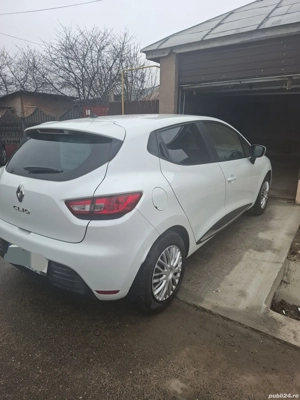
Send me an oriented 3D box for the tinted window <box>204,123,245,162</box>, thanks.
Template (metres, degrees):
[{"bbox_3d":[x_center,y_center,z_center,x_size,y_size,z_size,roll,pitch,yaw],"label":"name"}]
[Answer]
[{"bbox_3d":[0.814,-0.609,2.770,0.070,0.400,0.920,-10,7,39],"label":"tinted window"}]

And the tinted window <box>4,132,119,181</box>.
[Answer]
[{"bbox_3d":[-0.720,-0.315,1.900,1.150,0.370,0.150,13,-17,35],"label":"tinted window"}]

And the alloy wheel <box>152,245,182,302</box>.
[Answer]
[{"bbox_3d":[0.102,0.520,1.941,0.120,0.405,0.405,13,21,35],"label":"alloy wheel"}]

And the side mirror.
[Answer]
[{"bbox_3d":[1.254,-0.534,3.073,0.190,0.190,0.130,13,21,35],"label":"side mirror"}]

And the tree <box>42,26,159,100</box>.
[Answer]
[{"bbox_3d":[-2.226,-4.597,12.012,5.100,5.100,4.600,-2,16,-10],"label":"tree"}]

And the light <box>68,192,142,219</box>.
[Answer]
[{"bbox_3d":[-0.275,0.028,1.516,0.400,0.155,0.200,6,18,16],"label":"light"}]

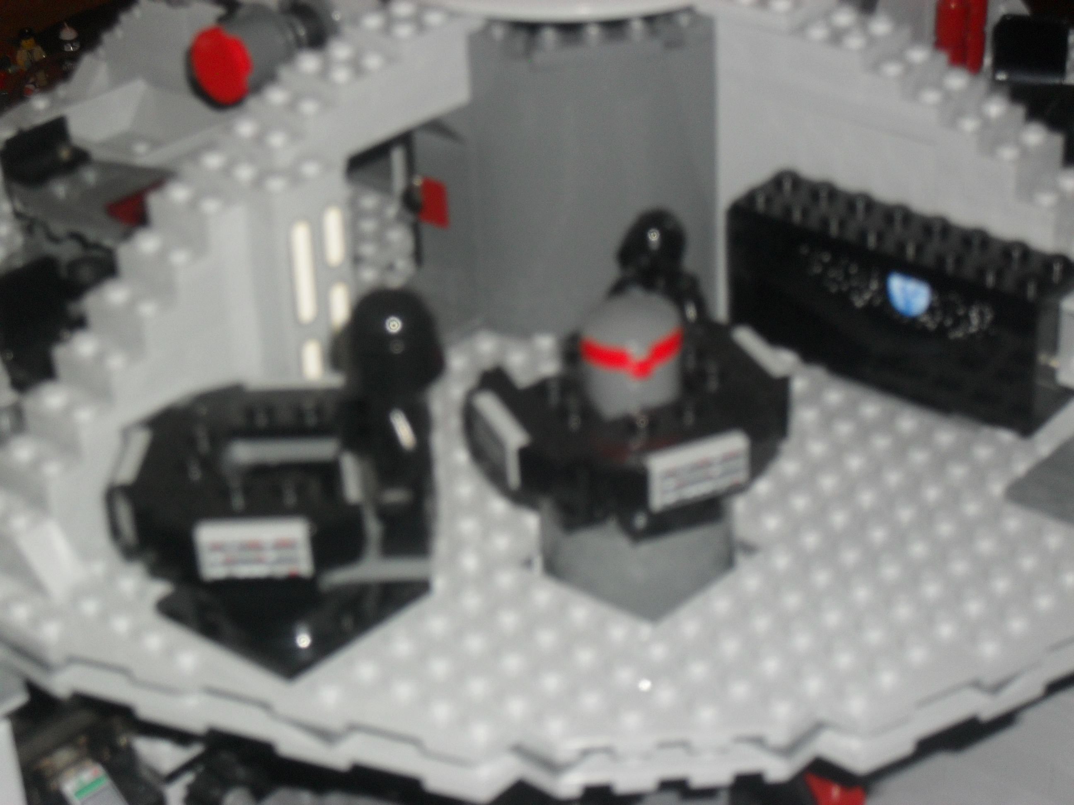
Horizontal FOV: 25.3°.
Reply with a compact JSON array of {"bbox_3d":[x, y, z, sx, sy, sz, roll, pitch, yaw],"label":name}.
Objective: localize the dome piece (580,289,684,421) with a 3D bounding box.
[{"bbox_3d":[0.015,-0.009,0.380,0.016,0.016,0.016,-2,30,1],"label":"dome piece"}]

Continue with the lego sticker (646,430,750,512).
[{"bbox_3d":[0.024,0.011,0.368,0.016,0.008,0.003,-14,32,-17],"label":"lego sticker"}]

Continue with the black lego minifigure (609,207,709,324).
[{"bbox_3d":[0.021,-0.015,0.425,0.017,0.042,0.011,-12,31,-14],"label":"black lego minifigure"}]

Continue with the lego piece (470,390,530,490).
[{"bbox_3d":[-0.006,0.006,0.372,0.003,0.008,0.016,-13,32,-17],"label":"lego piece"}]

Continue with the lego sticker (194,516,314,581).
[{"bbox_3d":[-0.042,0.022,0.357,0.016,0.008,0.003,-3,30,1],"label":"lego sticker"}]

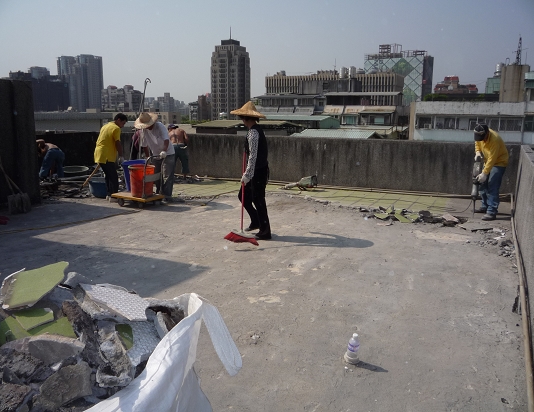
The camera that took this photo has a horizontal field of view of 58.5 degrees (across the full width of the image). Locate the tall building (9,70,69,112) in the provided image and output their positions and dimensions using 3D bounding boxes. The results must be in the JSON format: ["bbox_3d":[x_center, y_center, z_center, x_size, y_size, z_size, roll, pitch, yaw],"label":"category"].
[{"bbox_3d":[-195.935,-85.939,406.714,28.000,52.000,40.000,5,11,24],"label":"tall building"}]

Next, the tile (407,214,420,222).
[{"bbox_3d":[2.184,0.185,7.104,0.200,0.070,0.220,1,11,0],"label":"tile"}]

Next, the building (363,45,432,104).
[{"bbox_3d":[57.575,-45.016,210.209,25.000,47.000,20.000,5,11,24],"label":"building"}]

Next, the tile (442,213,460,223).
[{"bbox_3d":[2.831,0.192,7.313,0.240,0.110,0.240,-2,11,-17],"label":"tile"}]

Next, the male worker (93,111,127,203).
[{"bbox_3d":[-2.837,-0.897,8.638,0.520,1.570,0.500,-7,13,-34],"label":"male worker"}]

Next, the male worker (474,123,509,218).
[{"bbox_3d":[3.612,-0.563,7.648,0.540,1.510,0.460,-3,11,-22],"label":"male worker"}]

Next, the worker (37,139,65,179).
[{"bbox_3d":[-5.019,-1.053,11.004,0.750,0.970,0.500,8,13,34],"label":"worker"}]

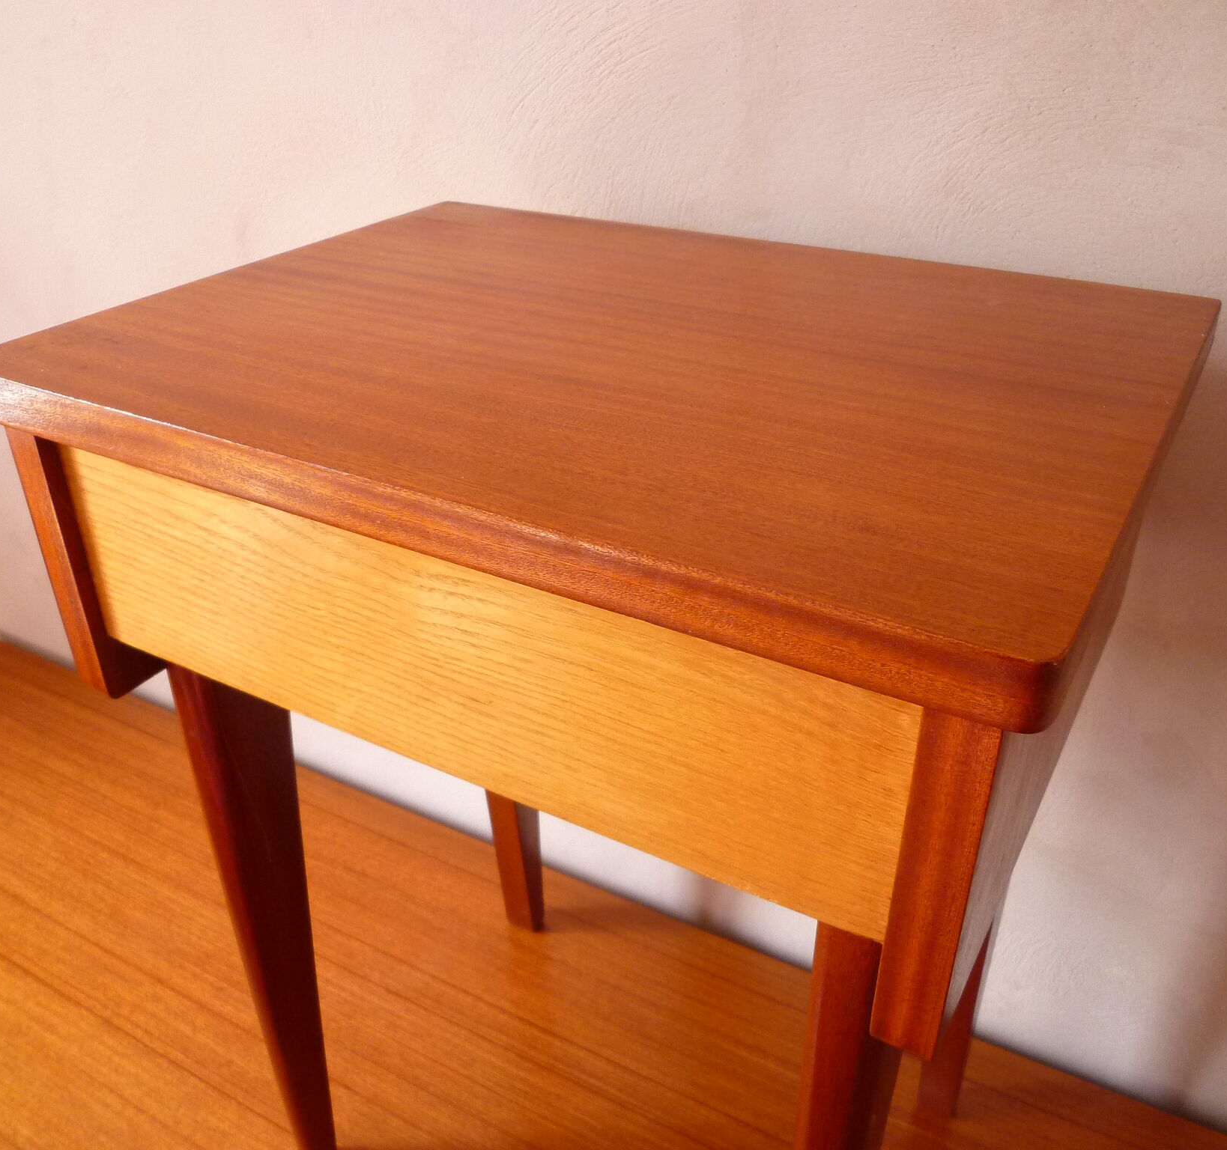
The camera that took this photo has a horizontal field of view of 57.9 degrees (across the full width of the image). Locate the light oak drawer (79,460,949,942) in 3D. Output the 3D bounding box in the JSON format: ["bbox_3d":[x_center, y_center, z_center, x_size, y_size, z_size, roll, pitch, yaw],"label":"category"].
[{"bbox_3d":[-0.006,-0.033,0.499,0.369,0.103,0.267,16,35,26],"label":"light oak drawer"}]

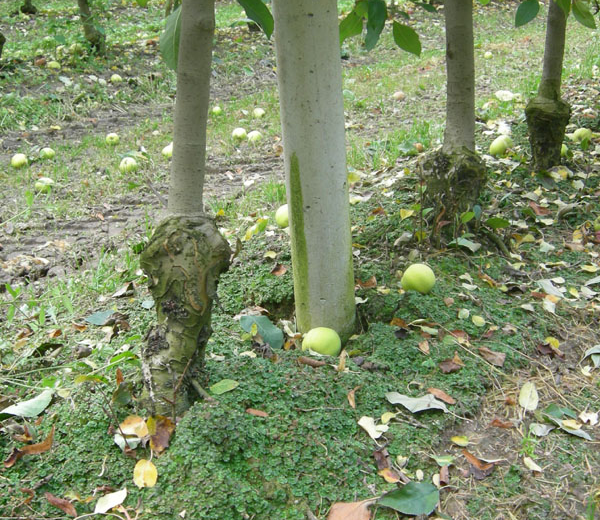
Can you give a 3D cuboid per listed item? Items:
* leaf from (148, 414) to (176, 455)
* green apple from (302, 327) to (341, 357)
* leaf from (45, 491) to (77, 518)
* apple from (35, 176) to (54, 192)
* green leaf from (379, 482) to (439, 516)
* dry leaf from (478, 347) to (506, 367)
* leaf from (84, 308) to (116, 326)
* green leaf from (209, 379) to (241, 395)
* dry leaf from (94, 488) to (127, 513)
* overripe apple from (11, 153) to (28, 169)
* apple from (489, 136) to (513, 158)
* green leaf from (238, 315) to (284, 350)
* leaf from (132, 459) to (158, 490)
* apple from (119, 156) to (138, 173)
[{"bbox_3d":[-0.219,0.274,1.380,0.044,0.018,0.071,4,49,-4],"label":"leaf"},{"bbox_3d":[0.043,0.168,1.750,0.077,0.068,0.077,0,18,0],"label":"green apple"},{"bbox_3d":[-0.346,0.354,1.270,0.022,0.014,0.075,-17,25,-42],"label":"leaf"},{"bbox_3d":[-1.047,-0.307,3.600,0.076,0.066,0.076,0,18,0],"label":"apple"},{"bbox_3d":[0.159,0.346,1.266,0.089,0.013,0.063,-9,31,-10],"label":"green leaf"},{"bbox_3d":[0.338,0.170,1.540,0.054,0.018,0.038,10,23,25],"label":"dry leaf"},{"bbox_3d":[-0.464,0.134,2.040,0.070,0.014,0.051,-8,30,-13],"label":"leaf"},{"bbox_3d":[-0.131,0.220,1.526,0.052,0.009,0.034,-19,35,-30],"label":"green leaf"},{"bbox_3d":[-0.260,0.330,1.203,0.025,0.012,0.053,28,42,30],"label":"dry leaf"},{"bbox_3d":[-1.292,-0.459,4.050,0.075,0.068,0.075,0,18,0],"label":"overripe apple"},{"bbox_3d":[0.598,-0.335,2.600,0.074,0.070,0.074,0,21,0],"label":"apple"},{"bbox_3d":[-0.075,0.142,1.740,0.099,0.015,0.047,33,59,21],"label":"green leaf"},{"bbox_3d":[-0.238,0.328,1.350,0.037,0.010,0.057,0,38,0],"label":"leaf"},{"bbox_3d":[-0.667,-0.370,3.420,0.072,0.067,0.072,0,21,0],"label":"apple"}]

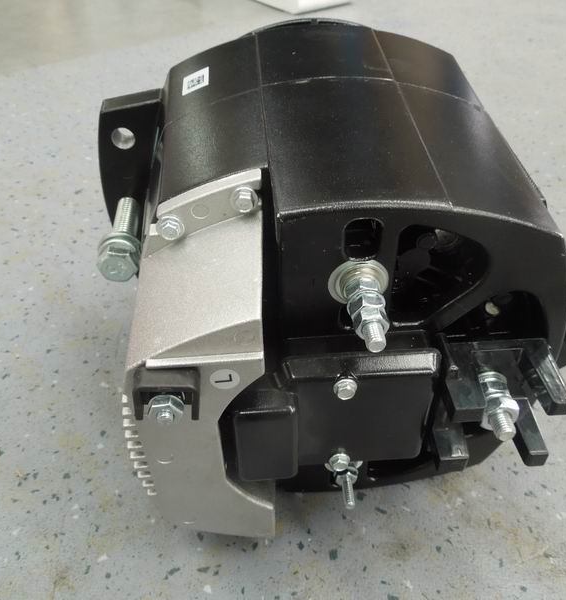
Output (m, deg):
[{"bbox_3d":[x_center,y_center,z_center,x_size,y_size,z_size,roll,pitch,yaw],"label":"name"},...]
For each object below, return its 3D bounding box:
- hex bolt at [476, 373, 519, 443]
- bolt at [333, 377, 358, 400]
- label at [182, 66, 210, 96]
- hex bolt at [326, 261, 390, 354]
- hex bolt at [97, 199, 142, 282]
[{"bbox_3d":[0.094,0.046,0.254,0.016,0.016,0.034,-4,47,-2],"label":"hex bolt"},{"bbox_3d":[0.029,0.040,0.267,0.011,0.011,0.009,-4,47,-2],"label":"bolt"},{"bbox_3d":[-0.048,-0.119,0.316,0.015,0.001,0.020,-18,45,13],"label":"label"},{"bbox_3d":[0.034,0.005,0.234,0.025,0.025,0.038,-4,47,-2],"label":"hex bolt"},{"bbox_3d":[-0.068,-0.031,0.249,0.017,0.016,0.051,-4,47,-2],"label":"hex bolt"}]

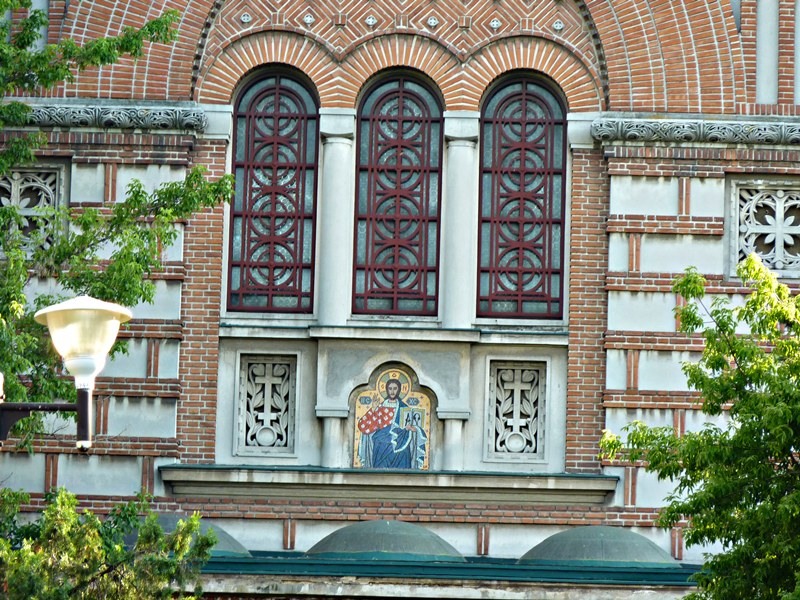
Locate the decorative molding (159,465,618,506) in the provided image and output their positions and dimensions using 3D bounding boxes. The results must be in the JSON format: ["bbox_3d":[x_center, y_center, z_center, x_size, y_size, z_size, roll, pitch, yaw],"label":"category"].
[{"bbox_3d":[-0.141,2.281,55.392,5.575,0.340,0.380,1,-11,2],"label":"decorative molding"}]

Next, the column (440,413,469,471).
[{"bbox_3d":[0.658,1.696,54.691,0.326,0.722,0.300,1,-9,1],"label":"column"}]

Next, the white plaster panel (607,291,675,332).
[{"bbox_3d":[2.980,0.154,55.915,0.826,0.496,0.060,1,-11,2],"label":"white plaster panel"}]

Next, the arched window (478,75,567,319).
[{"bbox_3d":[1.494,-1.255,55.476,1.041,2.990,0.120,1,-9,1],"label":"arched window"}]

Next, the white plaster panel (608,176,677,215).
[{"bbox_3d":[3.034,-1.282,56.190,0.846,0.479,0.060,1,-11,2],"label":"white plaster panel"}]

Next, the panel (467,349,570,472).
[{"bbox_3d":[1.407,1.328,54.938,1.213,1.597,0.130,1,-9,1],"label":"panel"}]

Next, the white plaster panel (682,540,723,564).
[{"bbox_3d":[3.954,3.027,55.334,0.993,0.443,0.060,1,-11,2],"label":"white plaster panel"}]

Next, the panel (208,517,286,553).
[{"bbox_3d":[-1.880,2.838,54.580,0.988,0.415,0.060,1,-9,1],"label":"panel"}]

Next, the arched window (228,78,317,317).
[{"bbox_3d":[-1.545,-1.318,55.550,1.042,2.994,0.150,1,-9,1],"label":"arched window"}]

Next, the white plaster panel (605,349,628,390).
[{"bbox_3d":[2.393,0.779,49.955,0.242,0.452,0.050,1,-10,2],"label":"white plaster panel"}]

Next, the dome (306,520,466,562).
[{"bbox_3d":[-0.159,2.872,53.424,1.920,0.550,1.800,1,-9,1],"label":"dome"}]

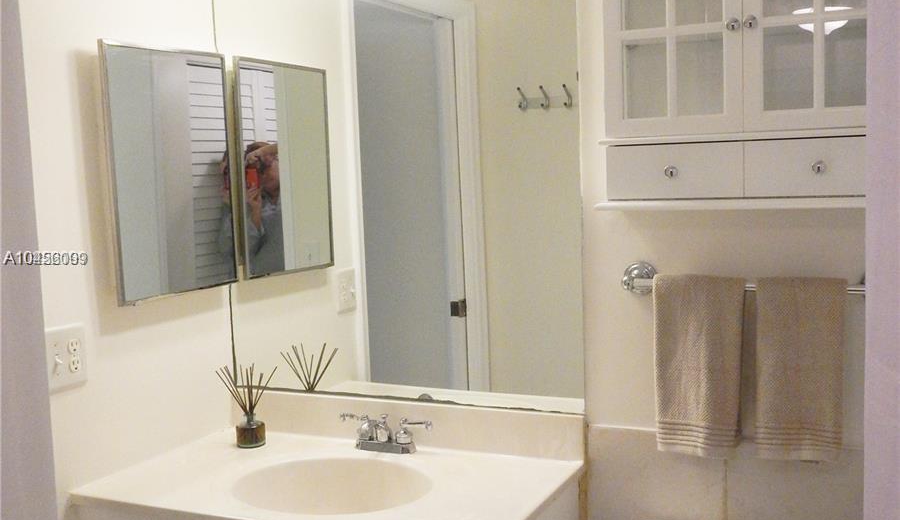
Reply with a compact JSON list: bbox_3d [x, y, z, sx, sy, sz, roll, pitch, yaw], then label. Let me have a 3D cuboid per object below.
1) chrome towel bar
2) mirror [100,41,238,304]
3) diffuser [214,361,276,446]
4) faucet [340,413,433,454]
[{"bbox_3d":[0.593,0.046,1.903,0.520,0.067,0.081,1,6,24],"label":"chrome towel bar"},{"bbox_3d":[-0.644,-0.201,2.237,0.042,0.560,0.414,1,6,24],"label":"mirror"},{"bbox_3d":[-0.481,0.343,2.325,0.148,0.200,0.148,-2,5,0],"label":"diffuser"},{"bbox_3d":[-0.159,0.402,2.220,0.238,0.081,0.109,1,6,24],"label":"faucet"}]

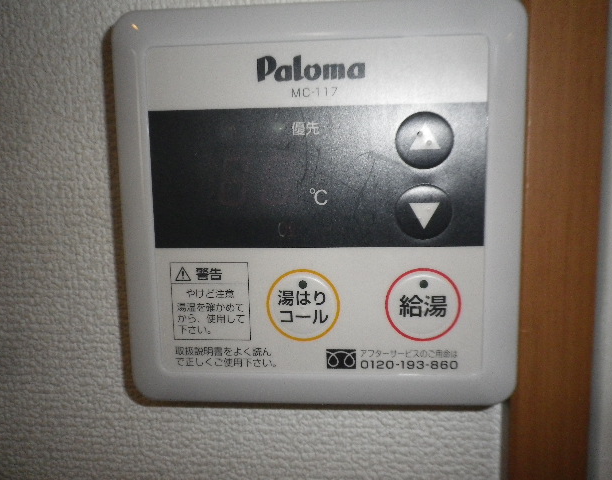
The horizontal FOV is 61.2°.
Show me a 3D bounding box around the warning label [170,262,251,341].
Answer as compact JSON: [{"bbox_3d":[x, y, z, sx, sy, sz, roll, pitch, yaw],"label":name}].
[{"bbox_3d":[-0.029,0.019,0.158,0.024,0.024,0.001,0,7,5],"label":"warning label"}]

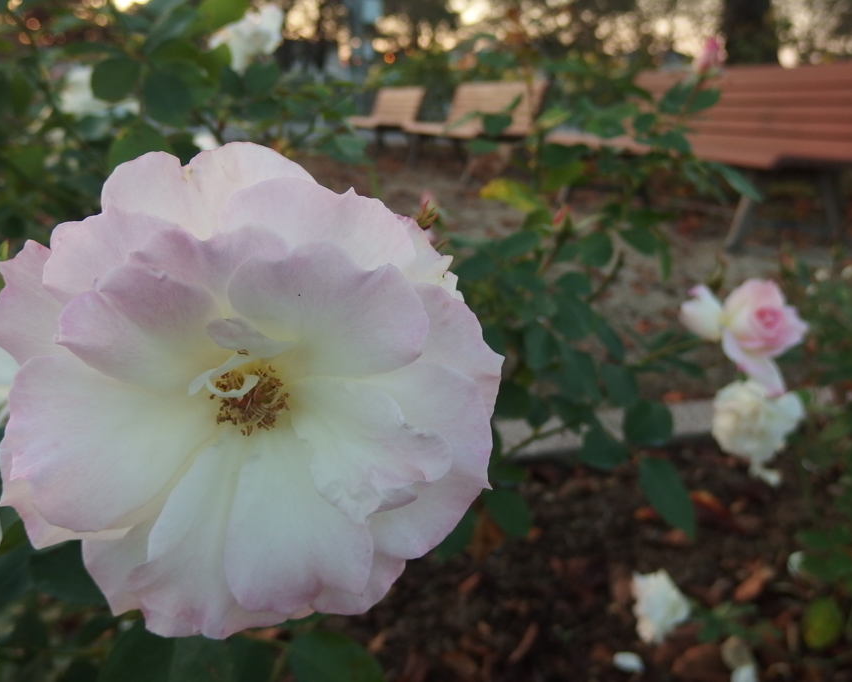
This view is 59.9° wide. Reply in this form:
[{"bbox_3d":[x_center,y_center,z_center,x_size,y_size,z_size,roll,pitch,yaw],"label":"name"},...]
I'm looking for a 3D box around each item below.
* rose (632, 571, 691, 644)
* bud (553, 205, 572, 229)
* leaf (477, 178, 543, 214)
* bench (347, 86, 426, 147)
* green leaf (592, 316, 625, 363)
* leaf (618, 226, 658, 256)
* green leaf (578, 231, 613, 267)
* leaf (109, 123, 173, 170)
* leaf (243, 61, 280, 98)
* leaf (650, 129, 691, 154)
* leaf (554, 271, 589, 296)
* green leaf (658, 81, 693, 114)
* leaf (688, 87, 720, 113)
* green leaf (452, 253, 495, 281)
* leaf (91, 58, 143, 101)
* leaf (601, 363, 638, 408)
[{"bbox_3d":[0.287,0.322,0.900,0.059,0.050,0.060,7,19,20],"label":"rose"},{"bbox_3d":[0.087,-0.077,0.470,0.014,0.018,0.013,2,19,10],"label":"bud"},{"bbox_3d":[0.065,-0.110,0.560,0.048,0.023,0.028,2,18,6],"label":"leaf"},{"bbox_3d":[-0.568,-2.769,9.338,0.629,0.785,2.025,-6,19,-15],"label":"bench"},{"bbox_3d":[0.116,-0.001,0.470,0.020,0.029,0.014,3,19,14],"label":"green leaf"},{"bbox_3d":[0.164,-0.077,0.570,0.028,0.018,0.024,5,19,15],"label":"leaf"},{"bbox_3d":[0.108,-0.059,0.470,0.022,0.023,0.012,3,19,13],"label":"green leaf"},{"bbox_3d":[-0.181,-0.119,0.470,0.033,0.037,0.025,-7,19,-19],"label":"leaf"},{"bbox_3d":[-0.118,-0.188,0.530,0.027,0.027,0.013,-5,19,-11],"label":"leaf"},{"bbox_3d":[0.205,-0.168,0.620,0.029,0.019,0.024,6,19,17],"label":"leaf"},{"bbox_3d":[0.093,-0.037,0.470,0.023,0.017,0.013,2,19,11],"label":"leaf"},{"bbox_3d":[0.212,-0.207,0.630,0.025,0.027,0.020,6,19,17],"label":"green leaf"},{"bbox_3d":[0.237,-0.206,0.630,0.023,0.021,0.020,6,19,19],"label":"leaf"},{"bbox_3d":[0.031,-0.047,0.470,0.028,0.019,0.014,0,18,4],"label":"green leaf"},{"bbox_3d":[-0.196,-0.166,0.470,0.032,0.028,0.014,-8,19,-20],"label":"leaf"},{"bbox_3d":[0.144,0.033,0.550,0.025,0.027,0.018,5,19,15],"label":"leaf"}]

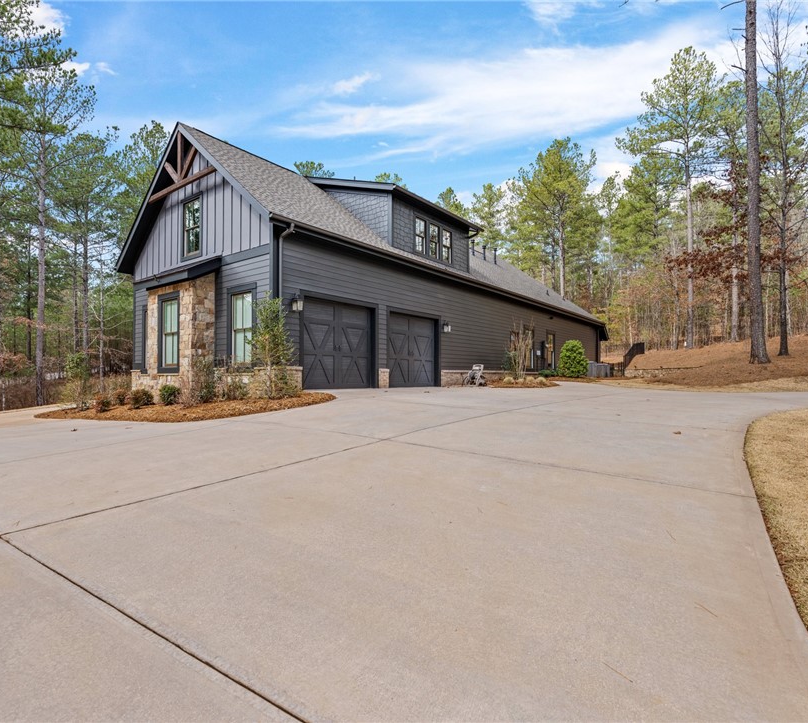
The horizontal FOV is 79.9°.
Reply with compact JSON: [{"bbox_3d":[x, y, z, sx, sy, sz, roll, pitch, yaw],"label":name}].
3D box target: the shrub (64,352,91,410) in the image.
[{"bbox_3d":[-8.663,0.531,12.800,0.720,1.530,0.720,-2,-3,39],"label":"shrub"}]

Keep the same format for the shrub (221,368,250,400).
[{"bbox_3d":[-4.087,0.558,11.700,0.660,0.760,0.660,-2,-3,39],"label":"shrub"}]

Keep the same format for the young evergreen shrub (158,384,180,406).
[{"bbox_3d":[-6.200,0.895,12.700,0.570,0.570,0.570,-2,-3,39],"label":"young evergreen shrub"}]

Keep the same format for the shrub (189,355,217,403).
[{"bbox_3d":[-5.071,0.455,12.200,0.680,1.260,0.680,-2,-3,39],"label":"shrub"}]

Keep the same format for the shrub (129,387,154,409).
[{"bbox_3d":[-6.965,0.955,12.800,0.620,0.580,0.620,-2,-3,39],"label":"shrub"}]

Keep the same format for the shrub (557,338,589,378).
[{"bbox_3d":[8.523,-0.152,24.400,1.500,2.000,1.500,-2,-3,39],"label":"shrub"}]

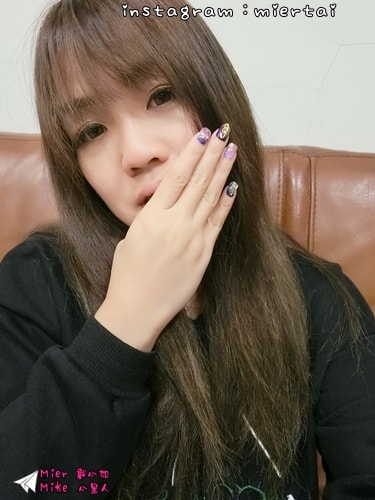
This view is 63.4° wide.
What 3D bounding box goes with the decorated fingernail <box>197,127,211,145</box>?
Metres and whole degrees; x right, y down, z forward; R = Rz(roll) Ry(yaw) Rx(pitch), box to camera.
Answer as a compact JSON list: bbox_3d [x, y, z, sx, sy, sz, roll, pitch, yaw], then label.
[{"bbox_3d":[0.016,-0.104,0.277,0.010,0.015,0.004,23,-11,-8],"label":"decorated fingernail"}]

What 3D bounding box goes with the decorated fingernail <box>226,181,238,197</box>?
[{"bbox_3d":[0.042,-0.057,0.282,0.009,0.014,0.004,23,-11,-15],"label":"decorated fingernail"}]

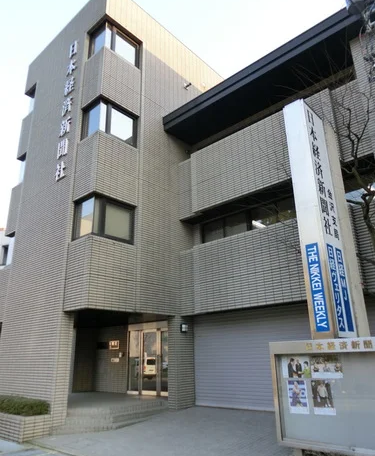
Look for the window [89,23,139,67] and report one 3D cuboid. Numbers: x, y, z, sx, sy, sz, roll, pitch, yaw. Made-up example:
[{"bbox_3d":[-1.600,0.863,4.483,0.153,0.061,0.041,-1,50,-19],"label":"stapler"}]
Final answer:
[{"bbox_3d":[-2.550,-6.081,12.597,1.028,1.220,1.480,-17,-24,39],"label":"window"}]

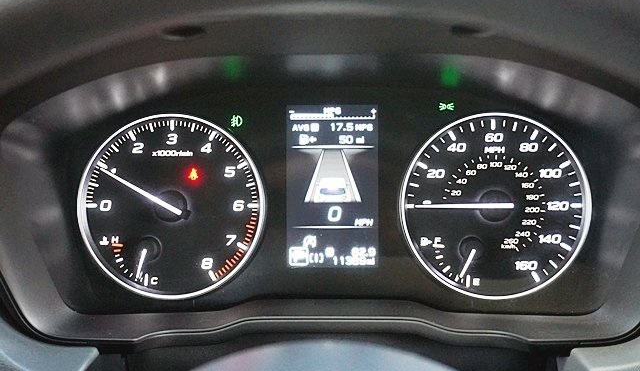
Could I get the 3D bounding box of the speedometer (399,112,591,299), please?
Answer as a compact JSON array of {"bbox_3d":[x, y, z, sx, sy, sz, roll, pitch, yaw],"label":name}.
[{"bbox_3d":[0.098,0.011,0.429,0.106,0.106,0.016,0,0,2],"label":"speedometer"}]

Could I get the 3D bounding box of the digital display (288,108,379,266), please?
[{"bbox_3d":[0.007,0.001,0.437,0.052,0.093,0.008,0,0,2],"label":"digital display"}]

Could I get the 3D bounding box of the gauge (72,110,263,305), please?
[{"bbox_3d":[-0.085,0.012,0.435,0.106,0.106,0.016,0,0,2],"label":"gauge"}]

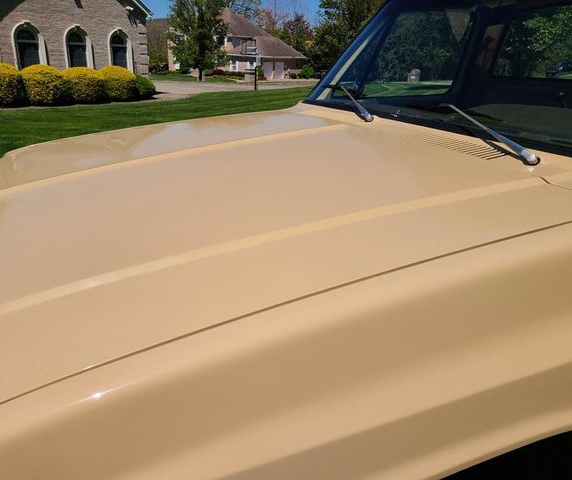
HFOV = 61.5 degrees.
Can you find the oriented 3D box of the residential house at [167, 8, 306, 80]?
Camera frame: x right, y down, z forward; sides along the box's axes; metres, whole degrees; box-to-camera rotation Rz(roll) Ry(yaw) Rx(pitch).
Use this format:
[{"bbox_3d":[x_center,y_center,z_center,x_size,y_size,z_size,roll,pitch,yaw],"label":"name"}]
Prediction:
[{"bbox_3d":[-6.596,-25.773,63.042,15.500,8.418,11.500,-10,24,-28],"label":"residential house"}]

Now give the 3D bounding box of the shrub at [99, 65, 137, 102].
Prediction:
[{"bbox_3d":[-6.497,-6.022,18.356,1.464,1.186,1.464,18,26,37],"label":"shrub"}]

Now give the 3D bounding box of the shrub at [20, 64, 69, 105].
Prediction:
[{"bbox_3d":[-8.209,-5.259,16.149,1.598,1.196,1.598,18,26,37],"label":"shrub"}]

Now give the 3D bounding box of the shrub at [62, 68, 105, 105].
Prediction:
[{"bbox_3d":[-7.291,-5.600,17.222,1.547,1.155,1.547,18,26,37],"label":"shrub"}]

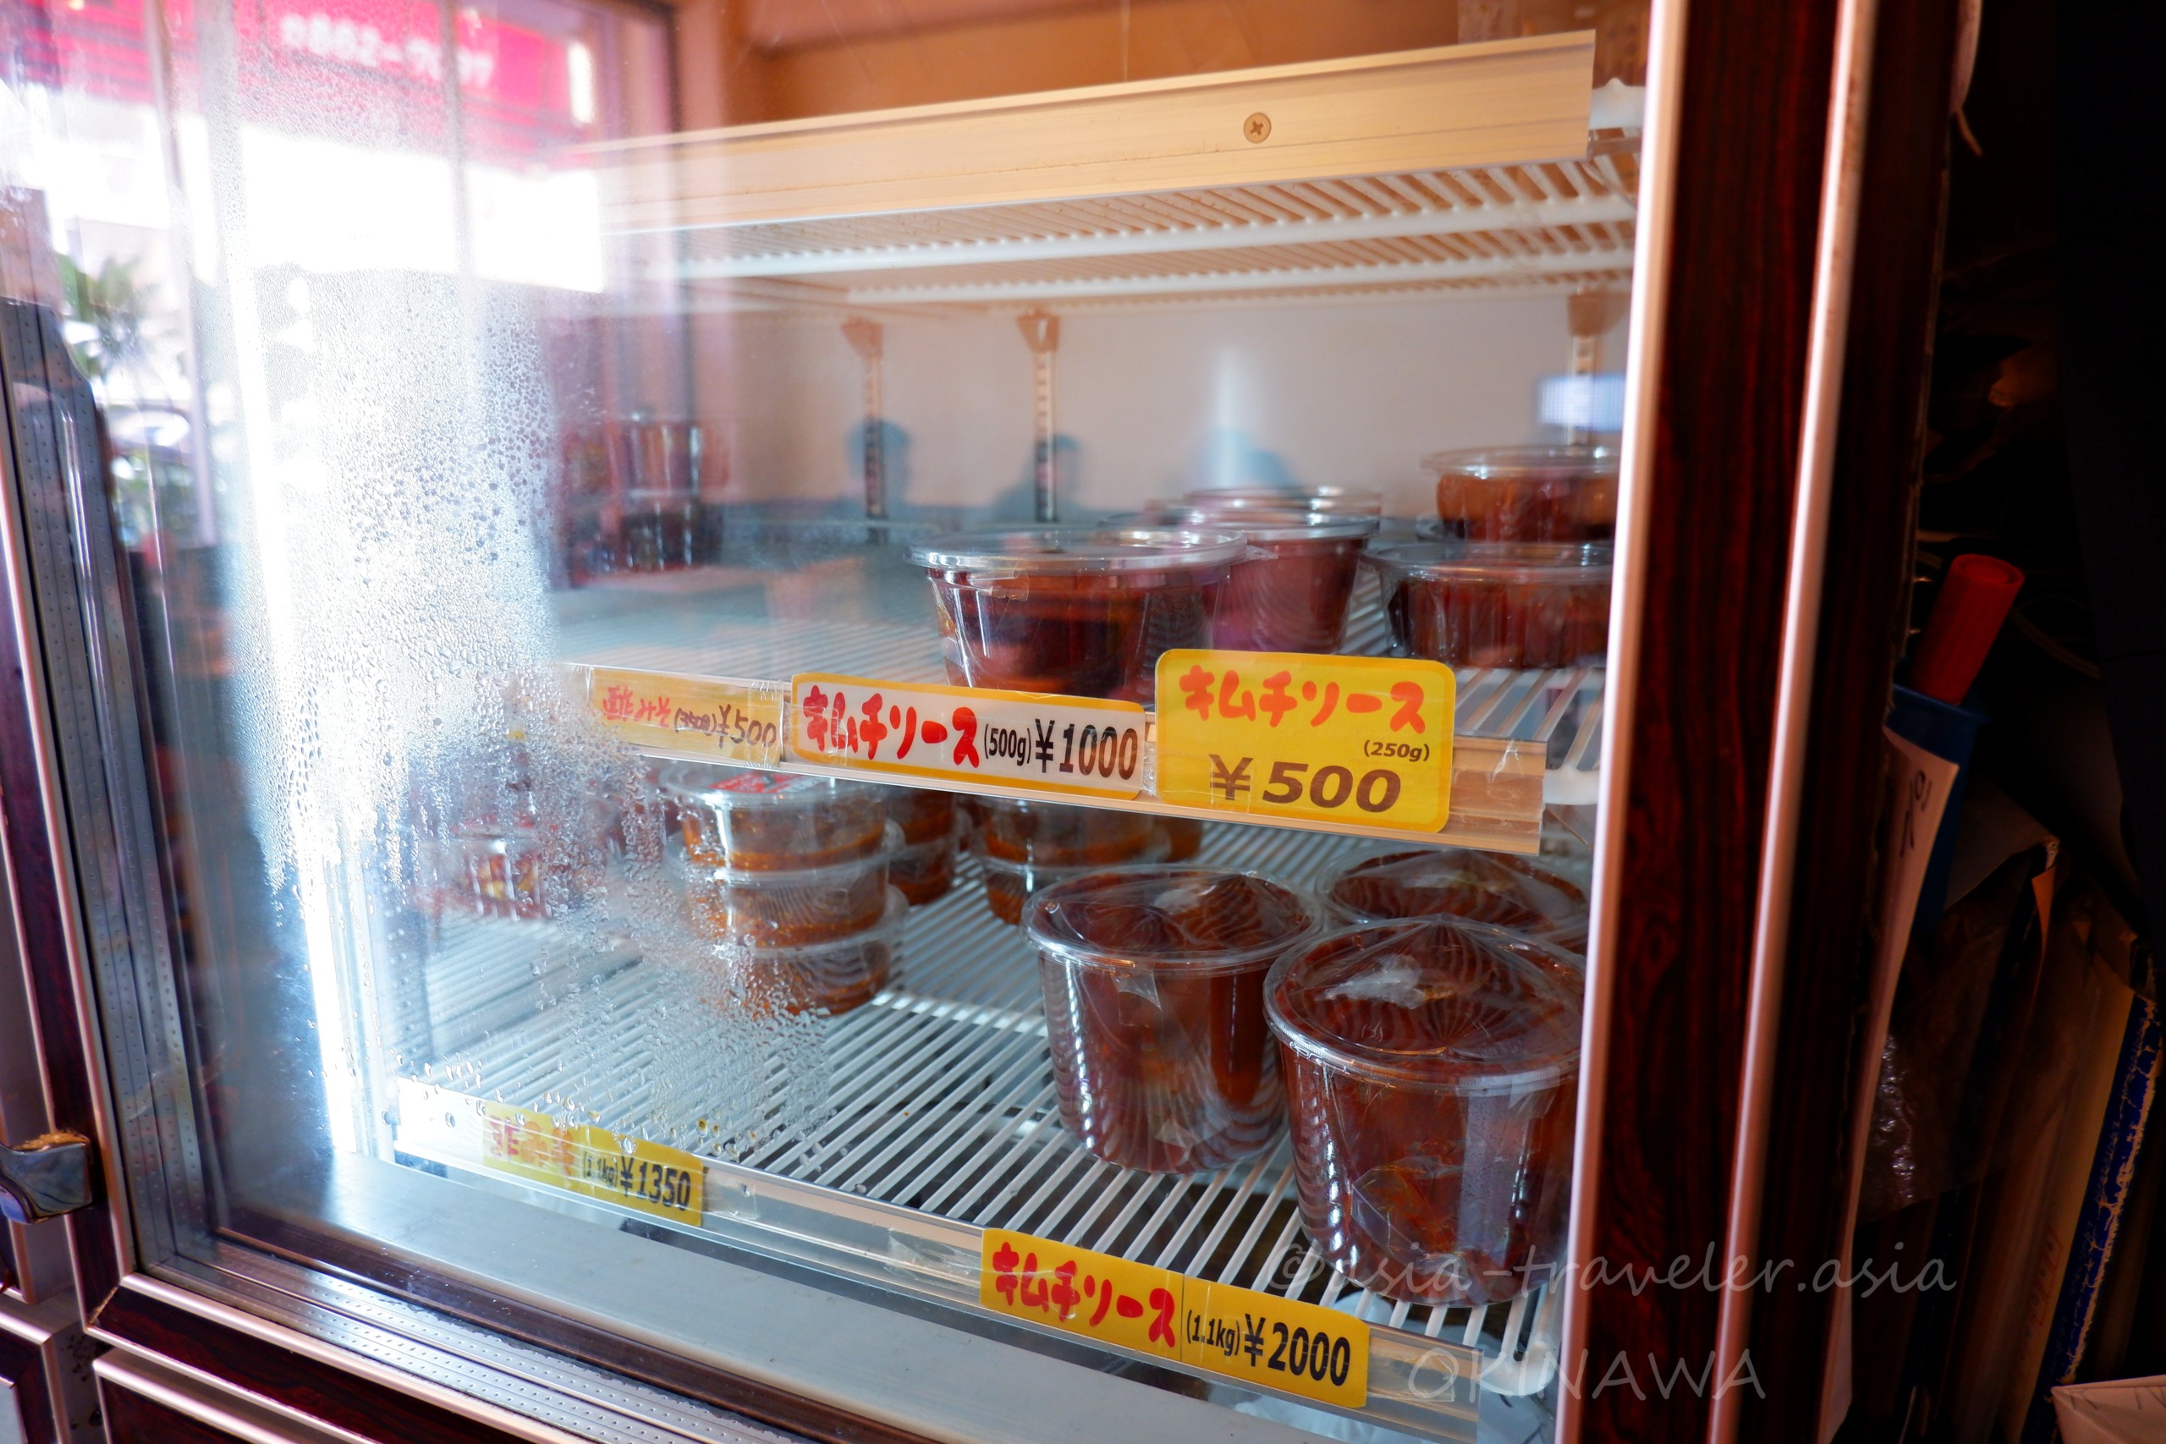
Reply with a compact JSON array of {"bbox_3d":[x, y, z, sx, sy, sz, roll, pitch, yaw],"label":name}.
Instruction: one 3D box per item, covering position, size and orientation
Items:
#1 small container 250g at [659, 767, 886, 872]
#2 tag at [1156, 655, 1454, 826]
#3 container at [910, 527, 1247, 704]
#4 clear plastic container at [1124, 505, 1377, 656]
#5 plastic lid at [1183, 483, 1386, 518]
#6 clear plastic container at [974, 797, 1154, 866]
[{"bbox_3d":[-0.168,0.049,0.776,0.131,0.044,0.131,0,11,0],"label":"small container 250g"},{"bbox_3d":[0.069,0.006,0.454,0.100,0.055,0.003,5,12,24],"label":"tag"},{"bbox_3d":[-0.002,-0.045,0.539,0.131,0.055,0.131,0,11,0],"label":"container"},{"bbox_3d":[0.073,-0.070,0.653,0.131,0.055,0.131,5,12,24],"label":"clear plastic container"},{"bbox_3d":[0.130,-0.147,0.906,0.131,0.013,0.131,0,11,0],"label":"plastic lid"},{"bbox_3d":[-0.008,0.061,0.919,0.131,0.044,0.131,0,11,0],"label":"clear plastic container"}]

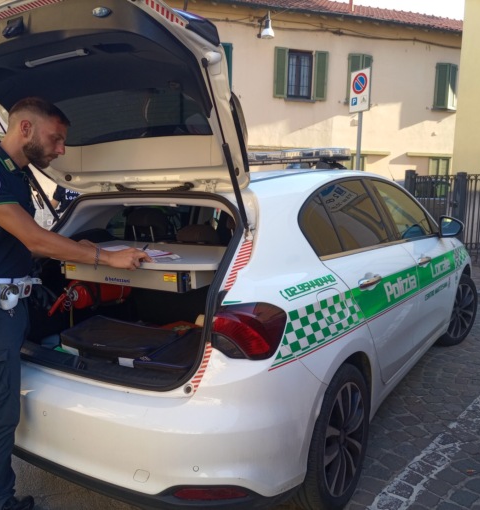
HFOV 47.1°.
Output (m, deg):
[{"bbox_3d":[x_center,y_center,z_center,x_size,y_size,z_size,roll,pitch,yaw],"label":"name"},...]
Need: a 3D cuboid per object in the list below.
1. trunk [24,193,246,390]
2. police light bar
[{"bbox_3d":[-0.498,0.080,2.299,1.100,0.680,0.700,5,9,31],"label":"trunk"},{"bbox_3d":[0.159,-0.592,3.270,1.080,0.085,0.300,5,9,31],"label":"police light bar"}]

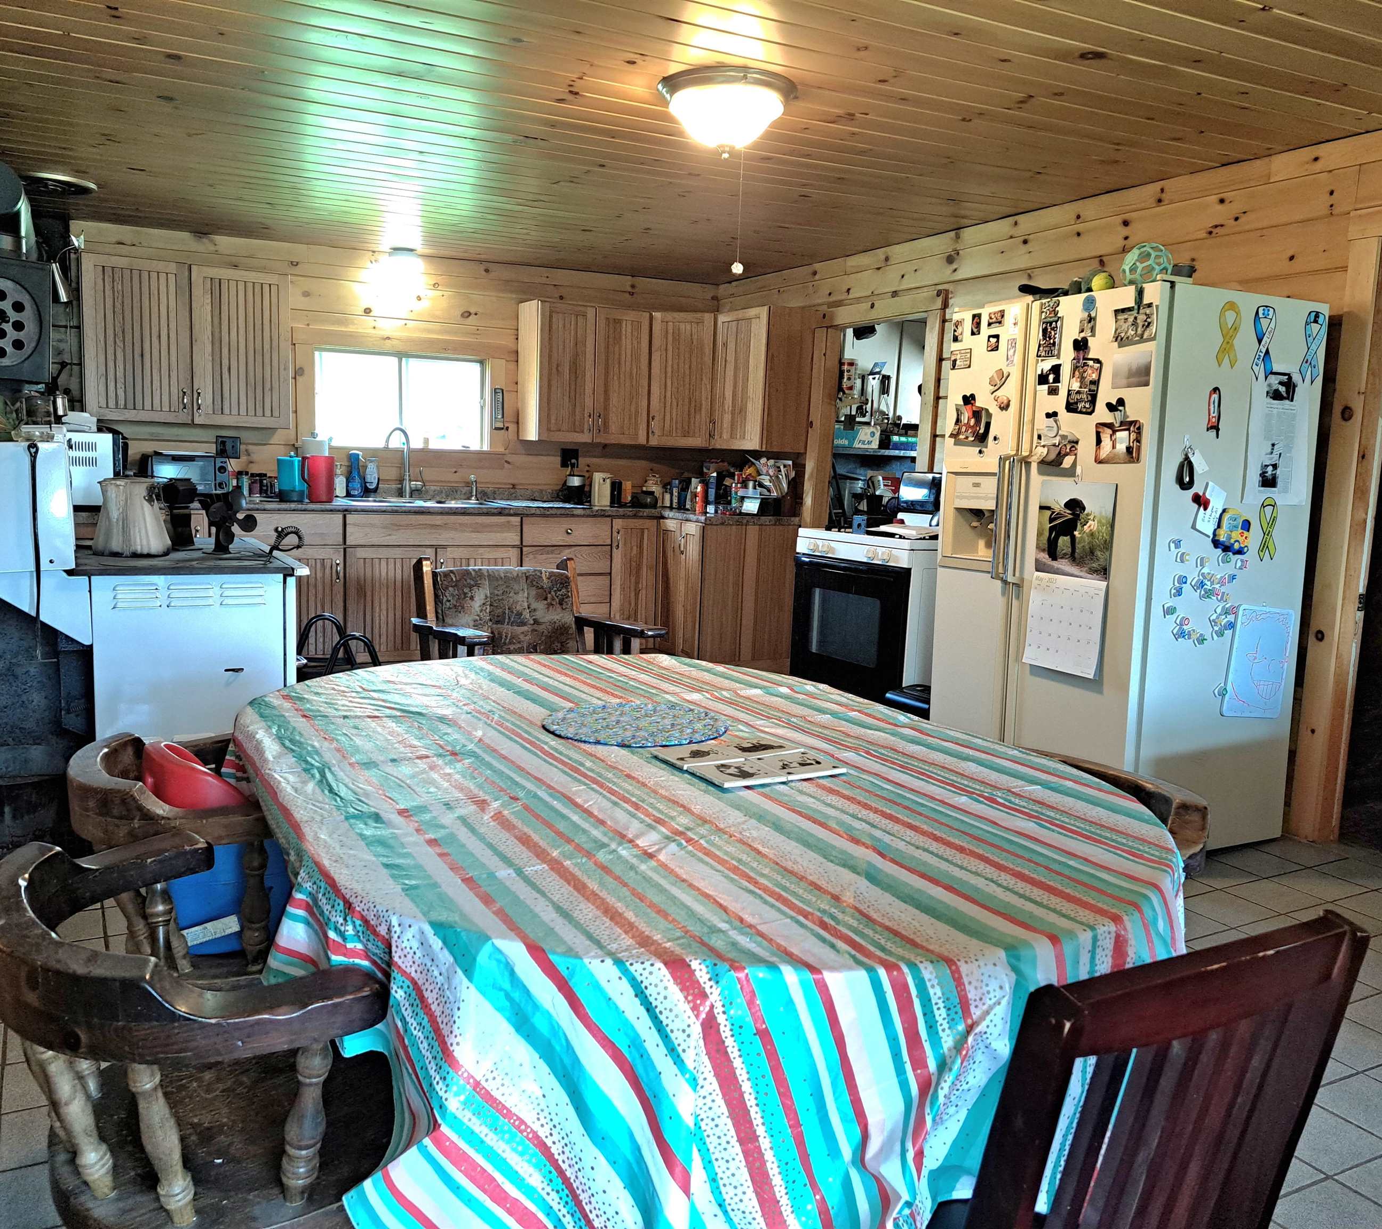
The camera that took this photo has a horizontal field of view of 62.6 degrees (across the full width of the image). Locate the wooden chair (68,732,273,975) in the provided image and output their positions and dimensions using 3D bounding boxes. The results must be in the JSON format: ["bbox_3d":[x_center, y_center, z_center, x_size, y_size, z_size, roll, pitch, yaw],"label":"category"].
[{"bbox_3d":[-0.783,0.552,1.922,0.510,0.720,0.590,-2,9,-27],"label":"wooden chair"}]

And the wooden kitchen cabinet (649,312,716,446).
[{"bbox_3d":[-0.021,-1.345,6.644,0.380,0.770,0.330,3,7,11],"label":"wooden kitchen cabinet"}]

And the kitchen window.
[{"bbox_3d":[-1.570,-1.167,6.229,0.960,0.540,0.100,-2,9,-27],"label":"kitchen window"}]

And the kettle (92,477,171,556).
[{"bbox_3d":[-1.706,-0.303,3.467,0.225,0.240,0.210,4,8,21],"label":"kettle"}]

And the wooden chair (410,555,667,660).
[{"bbox_3d":[-0.450,0.302,3.270,0.600,0.890,0.620,-2,8,-30],"label":"wooden chair"}]

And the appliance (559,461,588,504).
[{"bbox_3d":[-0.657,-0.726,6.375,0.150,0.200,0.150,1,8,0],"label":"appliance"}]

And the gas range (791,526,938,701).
[{"bbox_3d":[0.926,0.099,4.761,0.680,0.950,0.770,-2,9,-27],"label":"gas range"}]

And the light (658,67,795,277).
[{"bbox_3d":[0.102,-1.299,3.432,0.420,0.570,0.420,2,7,0],"label":"light"}]

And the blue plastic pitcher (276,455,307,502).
[{"bbox_3d":[-1.972,-0.677,5.631,0.150,0.235,0.135,-2,9,-27],"label":"blue plastic pitcher"}]

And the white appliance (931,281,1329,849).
[{"bbox_3d":[1.460,-0.158,3.935,0.775,1.750,0.900,-2,8,-28],"label":"white appliance"}]

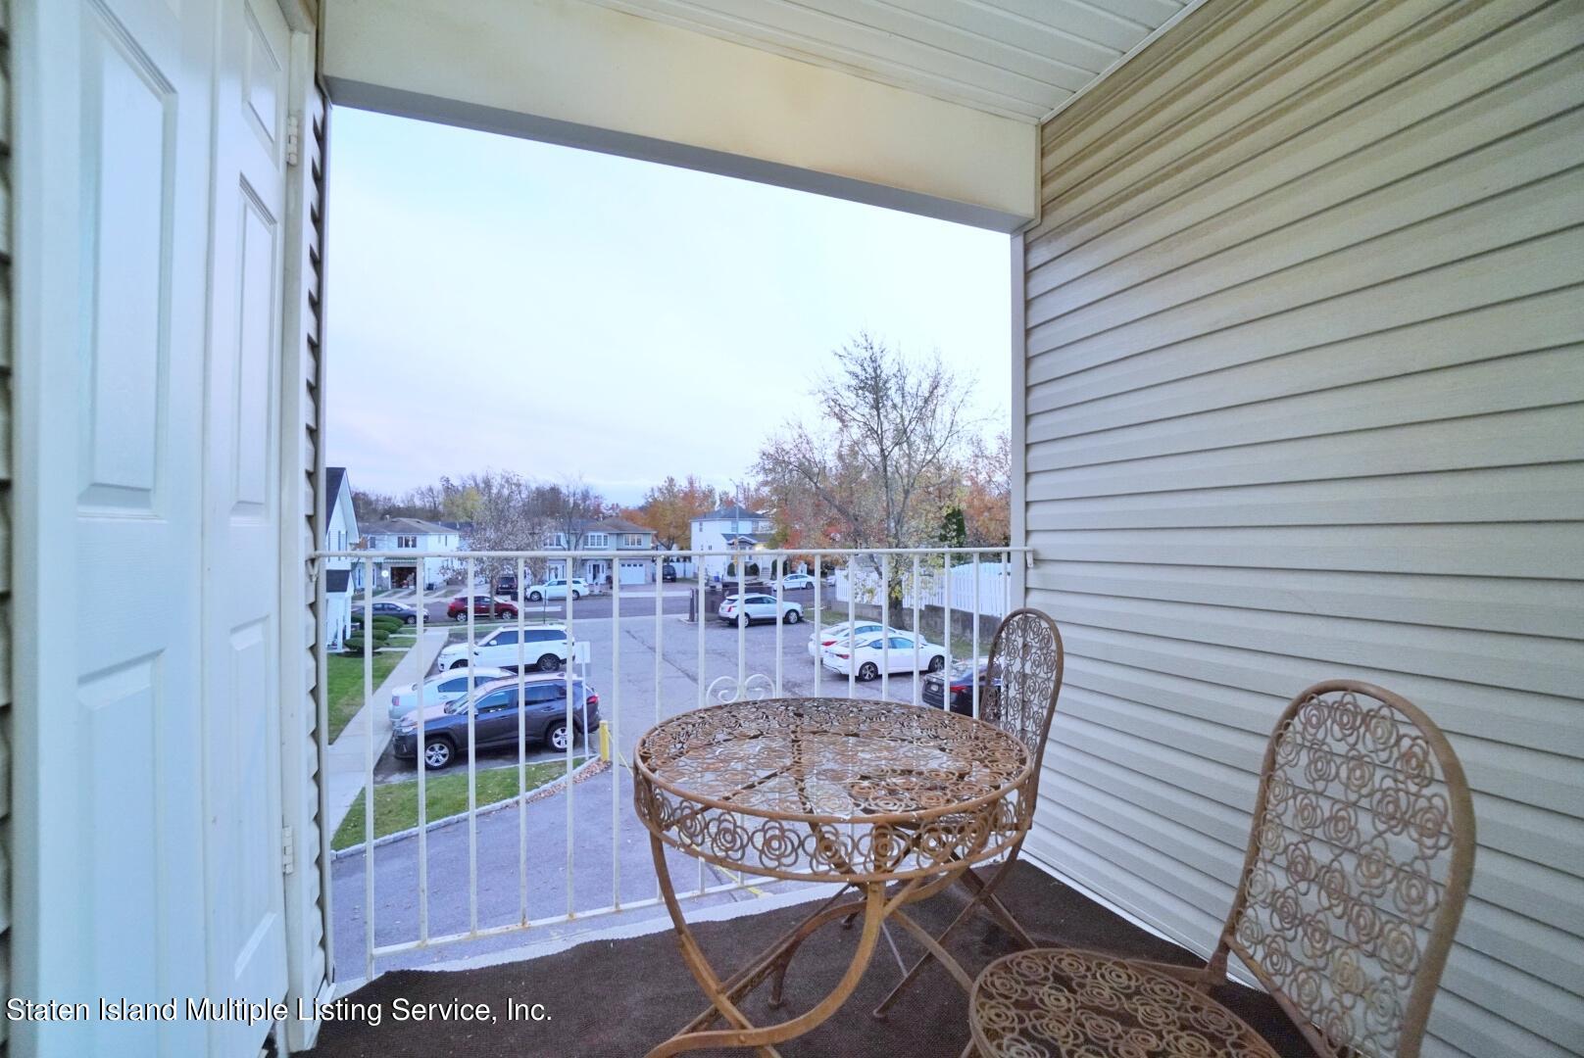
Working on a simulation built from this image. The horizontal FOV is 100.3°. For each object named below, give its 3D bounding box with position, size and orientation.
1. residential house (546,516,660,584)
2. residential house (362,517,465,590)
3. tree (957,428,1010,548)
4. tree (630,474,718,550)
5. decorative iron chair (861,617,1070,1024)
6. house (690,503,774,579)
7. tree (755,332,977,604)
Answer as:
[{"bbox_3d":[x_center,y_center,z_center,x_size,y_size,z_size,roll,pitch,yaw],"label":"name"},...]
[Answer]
[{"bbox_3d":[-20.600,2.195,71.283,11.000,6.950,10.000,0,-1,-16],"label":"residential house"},{"bbox_3d":[-38.200,2.239,65.282,7.800,6.750,10.000,0,-1,-11],"label":"residential house"},{"bbox_3d":[13.600,-0.877,45.010,6.000,11.600,6.000,0,-1,0],"label":"tree"},{"bbox_3d":[-15.000,-0.560,84.009,10.800,12.500,9.500,0,-1,0],"label":"tree"},{"bbox_3d":[0.415,0.661,1.704,0.480,0.910,0.400,0,-1,-7],"label":"decorative iron chair"},{"bbox_3d":[-6.800,1.266,73.491,6.800,8.350,9.200,0,-1,-28],"label":"house"},{"bbox_3d":[3.700,-2.440,33.024,10.800,14.500,9.500,0,-1,0],"label":"tree"}]

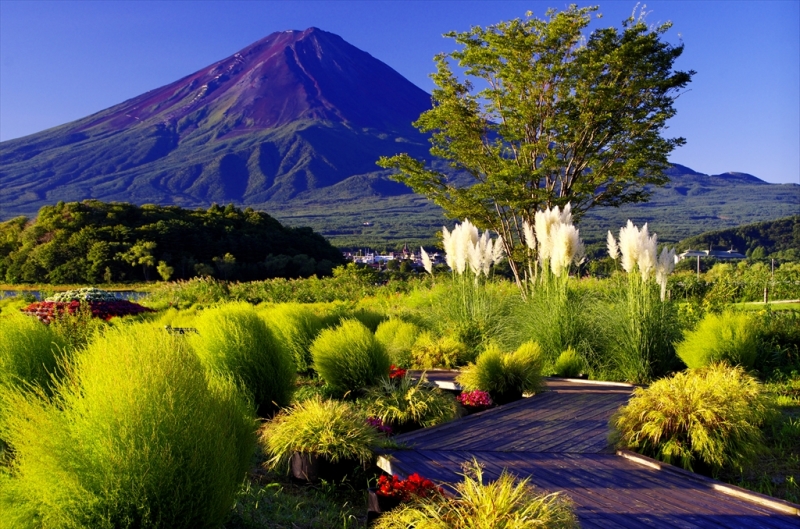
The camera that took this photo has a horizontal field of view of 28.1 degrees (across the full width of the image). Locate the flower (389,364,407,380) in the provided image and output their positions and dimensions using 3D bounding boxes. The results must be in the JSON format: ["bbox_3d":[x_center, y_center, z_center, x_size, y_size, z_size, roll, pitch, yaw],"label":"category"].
[{"bbox_3d":[-0.033,1.420,21.000,0.240,0.220,0.230,0,-1,0],"label":"flower"}]

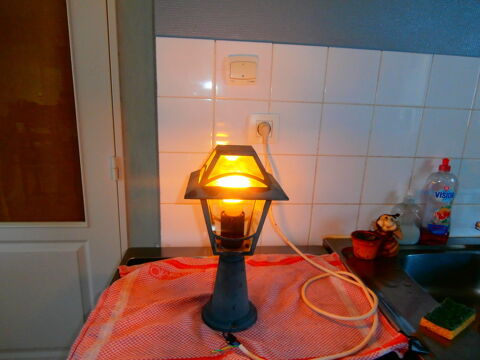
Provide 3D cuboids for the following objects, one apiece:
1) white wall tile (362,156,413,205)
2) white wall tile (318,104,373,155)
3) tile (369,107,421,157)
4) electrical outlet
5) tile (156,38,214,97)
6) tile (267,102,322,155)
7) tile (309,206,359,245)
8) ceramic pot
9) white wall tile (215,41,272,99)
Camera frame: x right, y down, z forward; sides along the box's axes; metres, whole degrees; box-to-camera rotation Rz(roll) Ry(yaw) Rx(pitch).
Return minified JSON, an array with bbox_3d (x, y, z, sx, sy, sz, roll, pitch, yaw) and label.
[{"bbox_3d":[0.446,0.006,1.008,0.149,0.149,0.010,1,15,-6],"label":"white wall tile"},{"bbox_3d":[0.302,-0.142,0.956,0.150,0.150,0.010,1,15,-6],"label":"white wall tile"},{"bbox_3d":[0.454,-0.141,0.977,0.150,0.147,0.008,1,15,-6],"label":"tile"},{"bbox_3d":[0.069,-0.140,0.920,0.083,0.083,0.018,1,15,-6],"label":"electrical outlet"},{"bbox_3d":[-0.138,-0.291,0.871,0.149,0.145,0.010,1,15,-6],"label":"tile"},{"bbox_3d":[0.154,-0.144,0.939,0.149,0.149,0.010,1,15,-6],"label":"tile"},{"bbox_3d":[0.290,0.141,1.030,0.150,0.137,0.010,1,15,-6],"label":"tile"},{"bbox_3d":[0.354,0.182,0.934,0.082,0.063,0.082,2,15,-1],"label":"ceramic pot"},{"bbox_3d":[0.007,-0.290,0.891,0.150,0.147,0.008,1,15,-6],"label":"white wall tile"}]

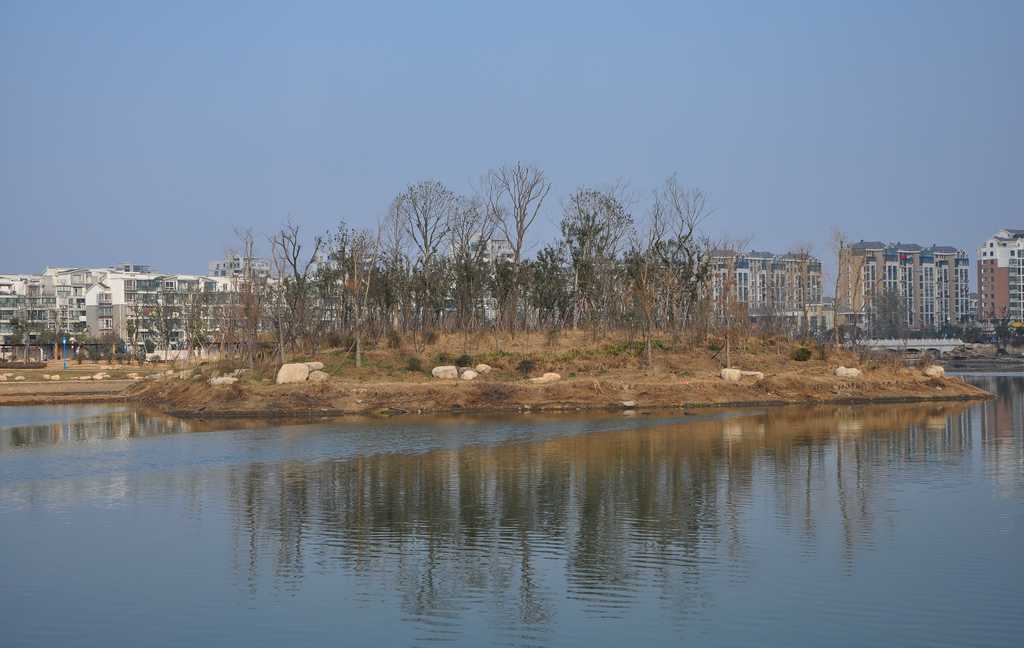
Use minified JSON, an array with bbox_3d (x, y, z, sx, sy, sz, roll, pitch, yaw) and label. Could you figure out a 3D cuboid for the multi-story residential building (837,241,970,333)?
[{"bbox_3d":[148.680,-12.260,646.050,57.760,36.070,14.030,0,-1,-35],"label":"multi-story residential building"}]

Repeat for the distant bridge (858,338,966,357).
[{"bbox_3d":[104.060,6.250,444.000,29.000,4.900,8.000,-1,-1,8],"label":"distant bridge"}]

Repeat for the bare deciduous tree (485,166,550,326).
[{"bbox_3d":[0.410,-4.880,108.000,4.060,10.770,4.060,-1,-1,0],"label":"bare deciduous tree"}]

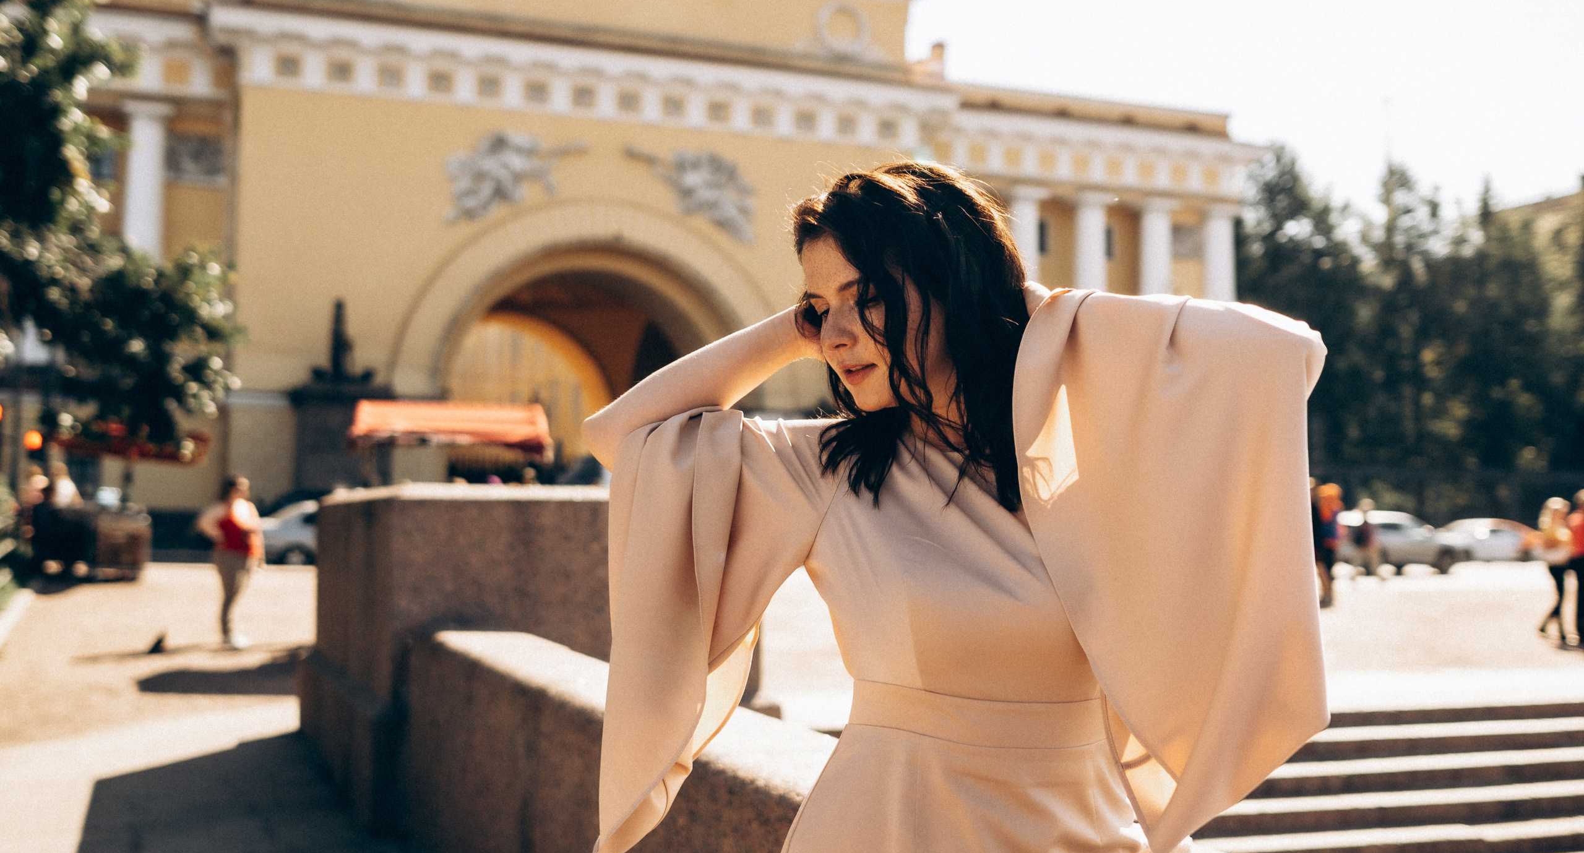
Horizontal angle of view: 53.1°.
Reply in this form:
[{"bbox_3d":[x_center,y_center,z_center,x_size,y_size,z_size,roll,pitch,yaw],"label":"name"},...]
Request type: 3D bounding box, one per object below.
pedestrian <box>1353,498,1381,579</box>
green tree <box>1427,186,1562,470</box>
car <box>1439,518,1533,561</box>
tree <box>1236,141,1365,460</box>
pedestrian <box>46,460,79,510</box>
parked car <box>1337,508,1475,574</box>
[{"bbox_3d":[12.716,2.487,35.000,0.400,1.700,0.520,3,-4,-41],"label":"pedestrian"},{"bbox_3d":[27.490,-2.928,62.000,5.000,12.800,5.000,1,-3,0],"label":"green tree"},{"bbox_3d":[21.353,3.483,48.500,4.500,1.450,1.800,1,-3,-5],"label":"car"},{"bbox_3d":[20.898,-3.882,65.000,5.200,14.500,5.200,1,-3,0],"label":"tree"},{"bbox_3d":[-11.275,1.425,24.500,0.400,1.700,0.520,-1,-4,30],"label":"pedestrian"},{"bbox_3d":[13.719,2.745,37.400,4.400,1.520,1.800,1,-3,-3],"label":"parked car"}]

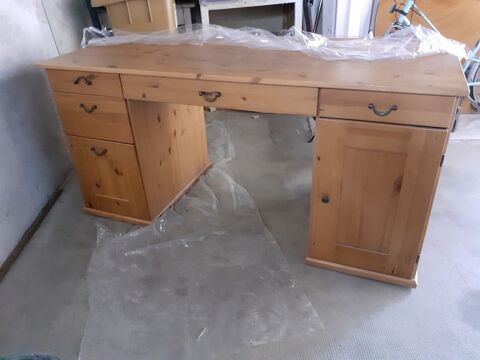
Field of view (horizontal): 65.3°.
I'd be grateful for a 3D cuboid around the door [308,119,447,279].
[{"bbox_3d":[0.445,0.083,1.308,0.387,0.589,0.040,9,31,20],"label":"door"}]

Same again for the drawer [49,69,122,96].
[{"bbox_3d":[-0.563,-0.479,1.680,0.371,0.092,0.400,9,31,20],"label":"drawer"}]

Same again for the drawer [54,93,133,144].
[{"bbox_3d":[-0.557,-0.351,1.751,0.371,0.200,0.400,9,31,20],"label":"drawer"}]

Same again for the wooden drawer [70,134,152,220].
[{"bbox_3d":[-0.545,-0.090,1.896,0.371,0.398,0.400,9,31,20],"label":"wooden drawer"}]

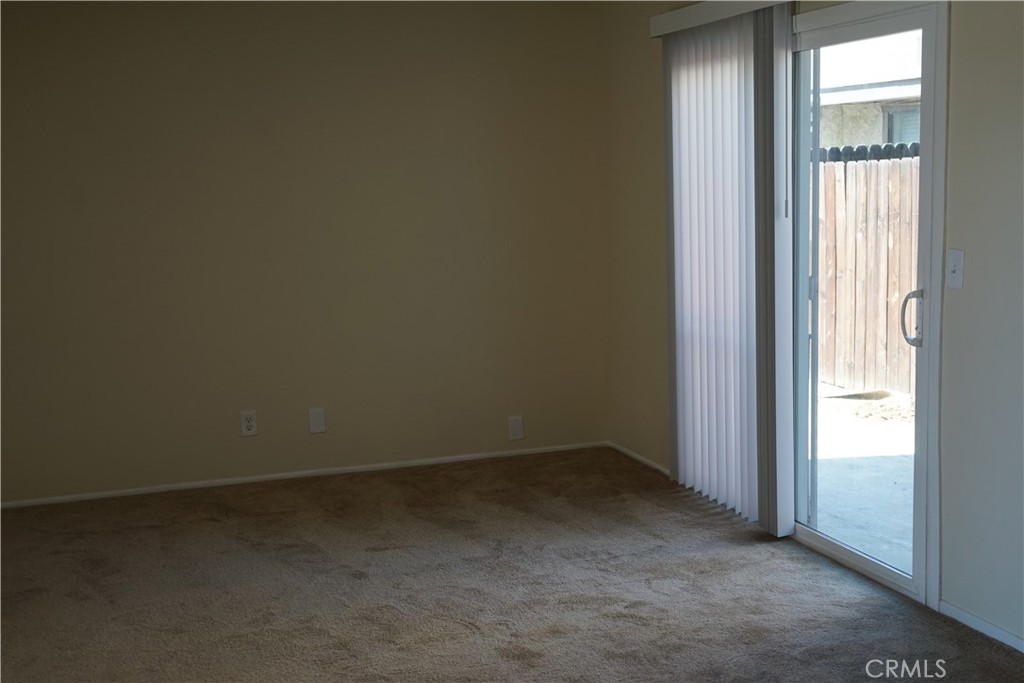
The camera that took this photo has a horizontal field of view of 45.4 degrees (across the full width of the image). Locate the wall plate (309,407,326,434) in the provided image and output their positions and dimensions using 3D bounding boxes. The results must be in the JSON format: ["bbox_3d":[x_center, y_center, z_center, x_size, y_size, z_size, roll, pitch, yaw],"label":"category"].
[{"bbox_3d":[-0.925,0.374,5.813,0.070,0.115,0.010,-4,8,-18],"label":"wall plate"}]

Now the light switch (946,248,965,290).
[{"bbox_3d":[1.318,-0.216,3.657,0.020,0.115,0.070,-4,8,-18],"label":"light switch"}]

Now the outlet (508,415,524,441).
[{"bbox_3d":[0.021,0.433,6.145,0.070,0.115,0.010,-4,8,-18],"label":"outlet"}]

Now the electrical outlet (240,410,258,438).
[{"bbox_3d":[-1.227,0.381,5.710,0.070,0.115,0.010,-4,8,-18],"label":"electrical outlet"}]

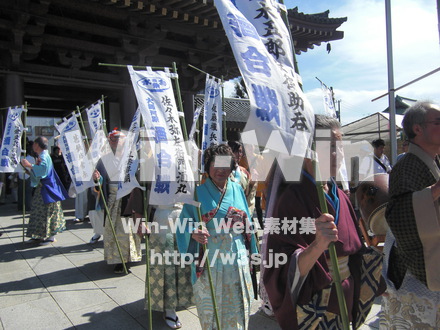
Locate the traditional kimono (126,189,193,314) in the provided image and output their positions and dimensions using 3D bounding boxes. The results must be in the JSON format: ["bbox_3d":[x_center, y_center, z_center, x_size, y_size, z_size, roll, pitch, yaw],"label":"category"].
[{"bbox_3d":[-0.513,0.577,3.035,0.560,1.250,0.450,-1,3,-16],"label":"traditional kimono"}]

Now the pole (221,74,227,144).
[{"bbox_3d":[0.091,0.226,3.572,0.030,2.210,0.030,-3,3,0],"label":"pole"}]

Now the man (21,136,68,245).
[{"bbox_3d":[-2.770,0.402,5.556,0.660,1.620,0.550,0,3,-6],"label":"man"}]

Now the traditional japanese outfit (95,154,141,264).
[{"bbox_3d":[-1.186,0.485,4.184,0.490,1.300,0.420,0,3,-9],"label":"traditional japanese outfit"}]

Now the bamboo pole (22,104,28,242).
[{"bbox_3d":[-3.029,0.123,5.535,0.030,2.180,0.030,3,3,0],"label":"bamboo pole"}]

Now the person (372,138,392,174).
[{"bbox_3d":[2.383,0.397,5.262,0.480,1.650,0.320,0,3,6],"label":"person"}]

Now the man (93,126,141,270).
[{"bbox_3d":[-1.204,0.405,4.180,0.540,1.640,0.460,0,3,-9],"label":"man"}]

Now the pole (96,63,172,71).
[{"bbox_3d":[-0.547,-0.662,2.410,0.530,0.020,0.020,-3,0,-25],"label":"pole"}]

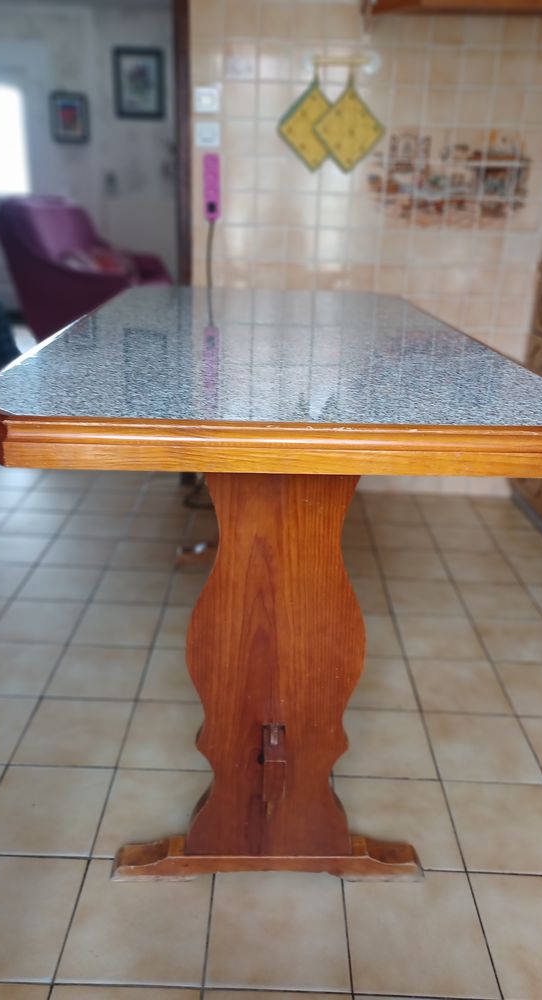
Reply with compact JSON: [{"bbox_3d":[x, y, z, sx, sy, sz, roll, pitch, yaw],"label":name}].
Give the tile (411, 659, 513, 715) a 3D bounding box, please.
[{"bbox_3d":[0.420,0.421,1.626,0.198,0.010,0.198,2,22,0],"label":"tile"}]

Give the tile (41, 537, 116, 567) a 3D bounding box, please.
[{"bbox_3d":[-0.586,0.163,2.226,0.200,0.010,0.200,2,22,0],"label":"tile"}]

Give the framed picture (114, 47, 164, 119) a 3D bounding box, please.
[{"bbox_3d":[-1.042,-3.290,5.718,0.397,0.506,0.030,2,22,0],"label":"framed picture"}]

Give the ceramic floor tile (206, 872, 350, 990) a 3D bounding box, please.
[{"bbox_3d":[0.011,0.637,1.082,0.200,0.010,0.200,2,22,0],"label":"ceramic floor tile"}]

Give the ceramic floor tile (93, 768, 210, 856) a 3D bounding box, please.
[{"bbox_3d":[-0.190,0.552,1.264,0.200,0.010,0.200,2,22,0],"label":"ceramic floor tile"}]

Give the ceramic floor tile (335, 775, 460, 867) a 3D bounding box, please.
[{"bbox_3d":[0.216,0.562,1.253,0.199,0.010,0.199,2,21,0],"label":"ceramic floor tile"}]

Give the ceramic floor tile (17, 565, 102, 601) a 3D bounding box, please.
[{"bbox_3d":[-0.585,0.237,2.021,0.200,0.010,0.200,2,22,0],"label":"ceramic floor tile"}]

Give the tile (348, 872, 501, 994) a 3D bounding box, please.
[{"bbox_3d":[0.212,0.637,1.067,0.199,0.009,0.199,2,22,0],"label":"tile"}]

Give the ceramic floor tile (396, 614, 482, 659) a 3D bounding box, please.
[{"bbox_3d":[0.426,0.349,1.817,0.199,0.010,0.199,2,21,0],"label":"ceramic floor tile"}]

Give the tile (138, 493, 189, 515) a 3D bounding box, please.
[{"bbox_3d":[-0.370,0.020,2.562,0.198,0.010,0.198,2,22,0],"label":"tile"}]

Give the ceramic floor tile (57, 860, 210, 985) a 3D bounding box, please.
[{"bbox_3d":[-0.193,0.626,1.075,0.200,0.010,0.200,2,22,0],"label":"ceramic floor tile"}]

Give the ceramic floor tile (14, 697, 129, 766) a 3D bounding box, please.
[{"bbox_3d":[-0.393,0.471,1.463,0.200,0.010,0.200,2,22,0],"label":"ceramic floor tile"}]

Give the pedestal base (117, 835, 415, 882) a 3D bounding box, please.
[{"bbox_3d":[-0.003,0.565,1.139,0.488,0.050,0.043,1,22,-3],"label":"pedestal base"}]

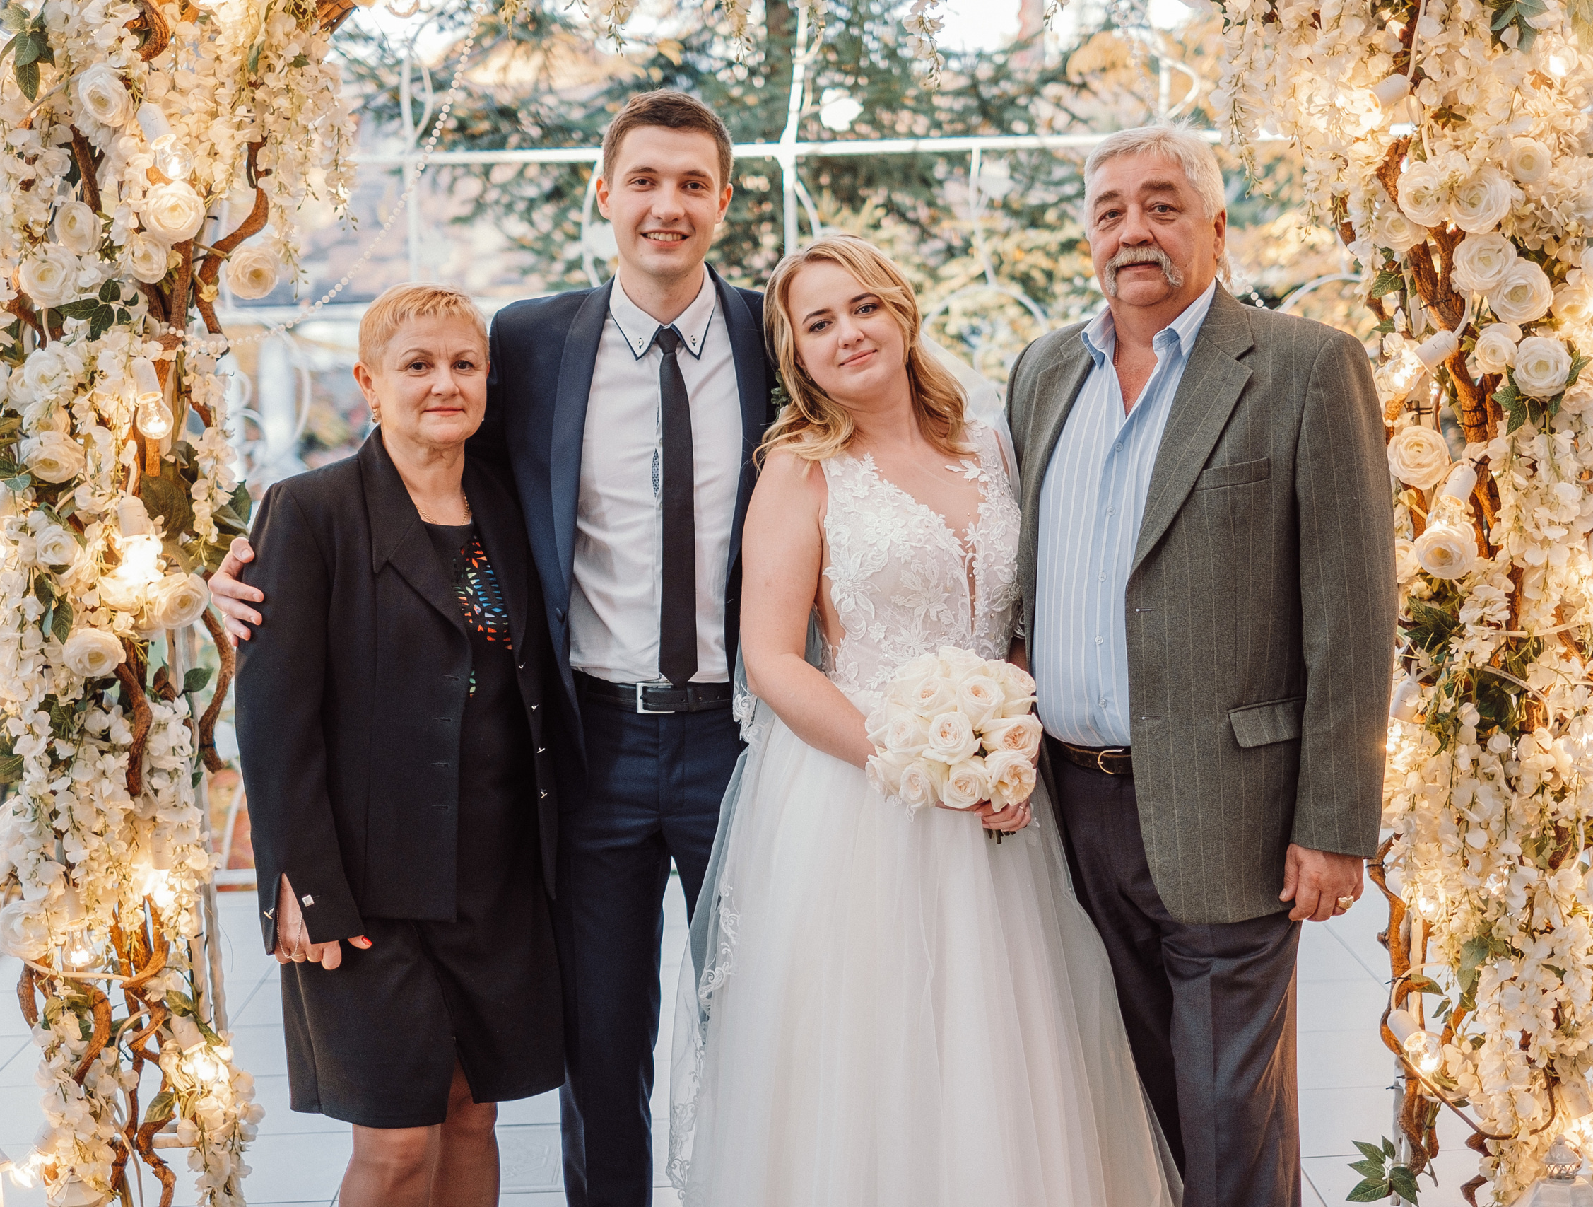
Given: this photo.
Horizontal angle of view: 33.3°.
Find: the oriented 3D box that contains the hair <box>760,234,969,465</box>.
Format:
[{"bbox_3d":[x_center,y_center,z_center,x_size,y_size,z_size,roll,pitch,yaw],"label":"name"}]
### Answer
[{"bbox_3d":[0.087,-0.324,3.400,0.265,0.300,0.240,-8,6,2],"label":"hair"}]

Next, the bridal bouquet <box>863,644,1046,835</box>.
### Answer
[{"bbox_3d":[0.191,0.167,3.220,0.210,0.230,0.200,-1,6,-2],"label":"bridal bouquet"}]

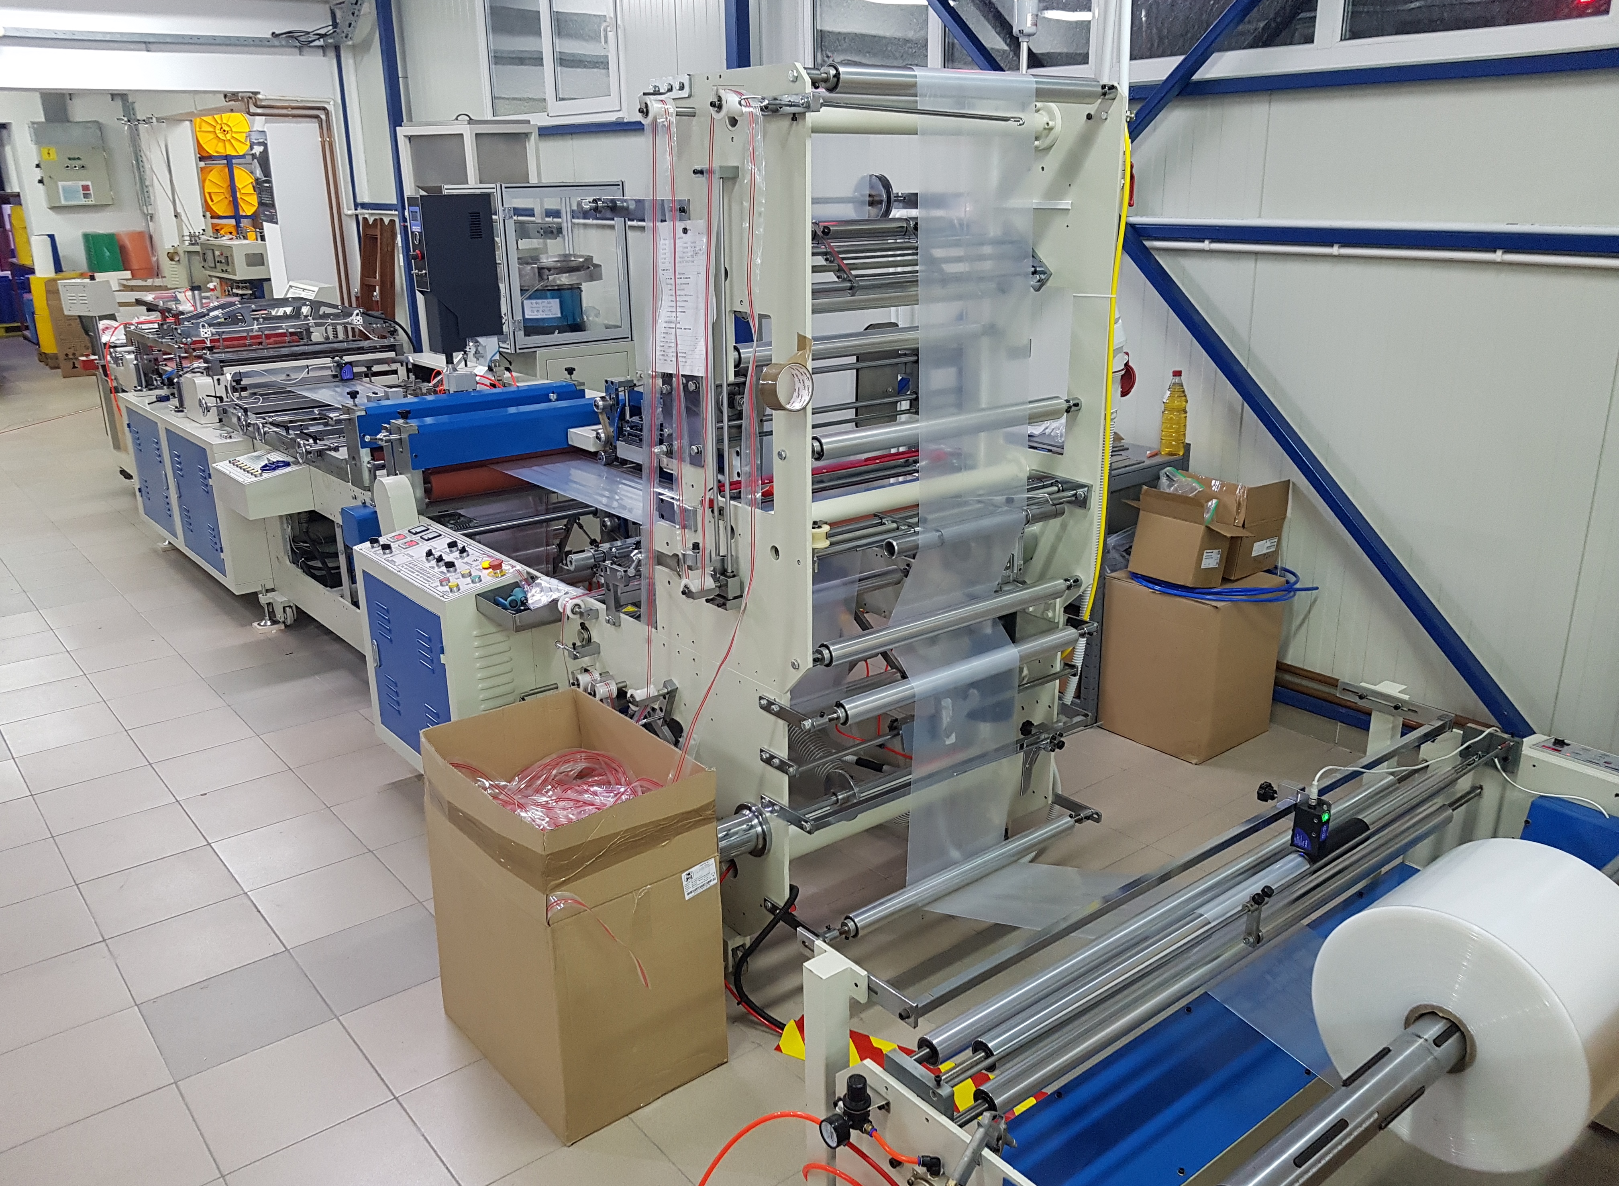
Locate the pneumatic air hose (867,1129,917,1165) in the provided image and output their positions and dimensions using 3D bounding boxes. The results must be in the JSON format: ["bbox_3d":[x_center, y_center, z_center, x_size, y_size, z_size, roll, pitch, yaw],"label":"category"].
[{"bbox_3d":[0.116,0.750,1.660,0.020,0.030,0.092,-15,23,-38],"label":"pneumatic air hose"}]

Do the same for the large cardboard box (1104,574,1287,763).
[{"bbox_3d":[1.284,0.209,4.075,0.421,0.538,0.381,-15,23,-38],"label":"large cardboard box"}]

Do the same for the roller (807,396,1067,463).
[{"bbox_3d":[0.300,-0.349,2.528,0.755,0.050,0.050,-15,23,-38],"label":"roller"}]

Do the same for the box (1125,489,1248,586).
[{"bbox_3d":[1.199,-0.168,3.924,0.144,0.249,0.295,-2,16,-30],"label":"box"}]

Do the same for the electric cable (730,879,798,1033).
[{"bbox_3d":[-0.098,0.781,2.682,0.118,0.302,0.171,-15,23,-38],"label":"electric cable"}]

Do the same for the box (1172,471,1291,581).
[{"bbox_3d":[1.400,-0.239,4.090,0.249,0.302,0.262,-13,22,-35],"label":"box"}]

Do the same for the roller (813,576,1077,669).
[{"bbox_3d":[0.315,0.054,2.640,0.775,0.050,0.050,-15,23,-38],"label":"roller"}]

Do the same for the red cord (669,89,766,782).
[{"bbox_3d":[-0.160,-0.245,2.261,0.171,1.286,0.108,-15,23,-38],"label":"red cord"}]

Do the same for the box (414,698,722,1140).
[{"bbox_3d":[-0.487,0.636,2.523,0.376,0.682,0.526,-15,23,-38],"label":"box"}]

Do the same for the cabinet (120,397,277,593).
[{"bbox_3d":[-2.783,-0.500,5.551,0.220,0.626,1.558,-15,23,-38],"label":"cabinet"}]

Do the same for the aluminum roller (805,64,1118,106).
[{"bbox_3d":[0.319,-0.960,2.307,0.775,0.050,0.050,-15,23,-38],"label":"aluminum roller"}]

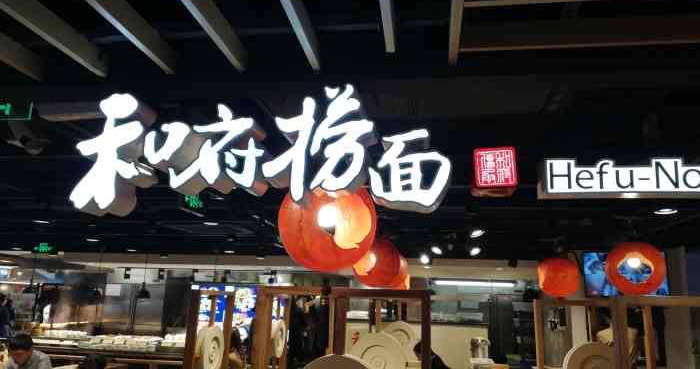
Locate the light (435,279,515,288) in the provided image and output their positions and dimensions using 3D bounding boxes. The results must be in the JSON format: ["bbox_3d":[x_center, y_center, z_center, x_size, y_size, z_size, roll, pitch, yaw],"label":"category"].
[{"bbox_3d":[1.852,1.474,7.791,1.190,0.070,0.080,0,-13,8],"label":"light"}]

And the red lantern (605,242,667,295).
[{"bbox_3d":[2.602,0.765,4.792,0.495,0.495,0.495,0,-13,8],"label":"red lantern"}]

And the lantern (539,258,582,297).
[{"bbox_3d":[2.598,1.166,6.520,0.495,0.495,0.495,0,-13,8],"label":"lantern"}]

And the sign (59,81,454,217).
[{"bbox_3d":[-0.423,-0.152,2.476,1.760,0.579,0.155,0,-13,8],"label":"sign"}]

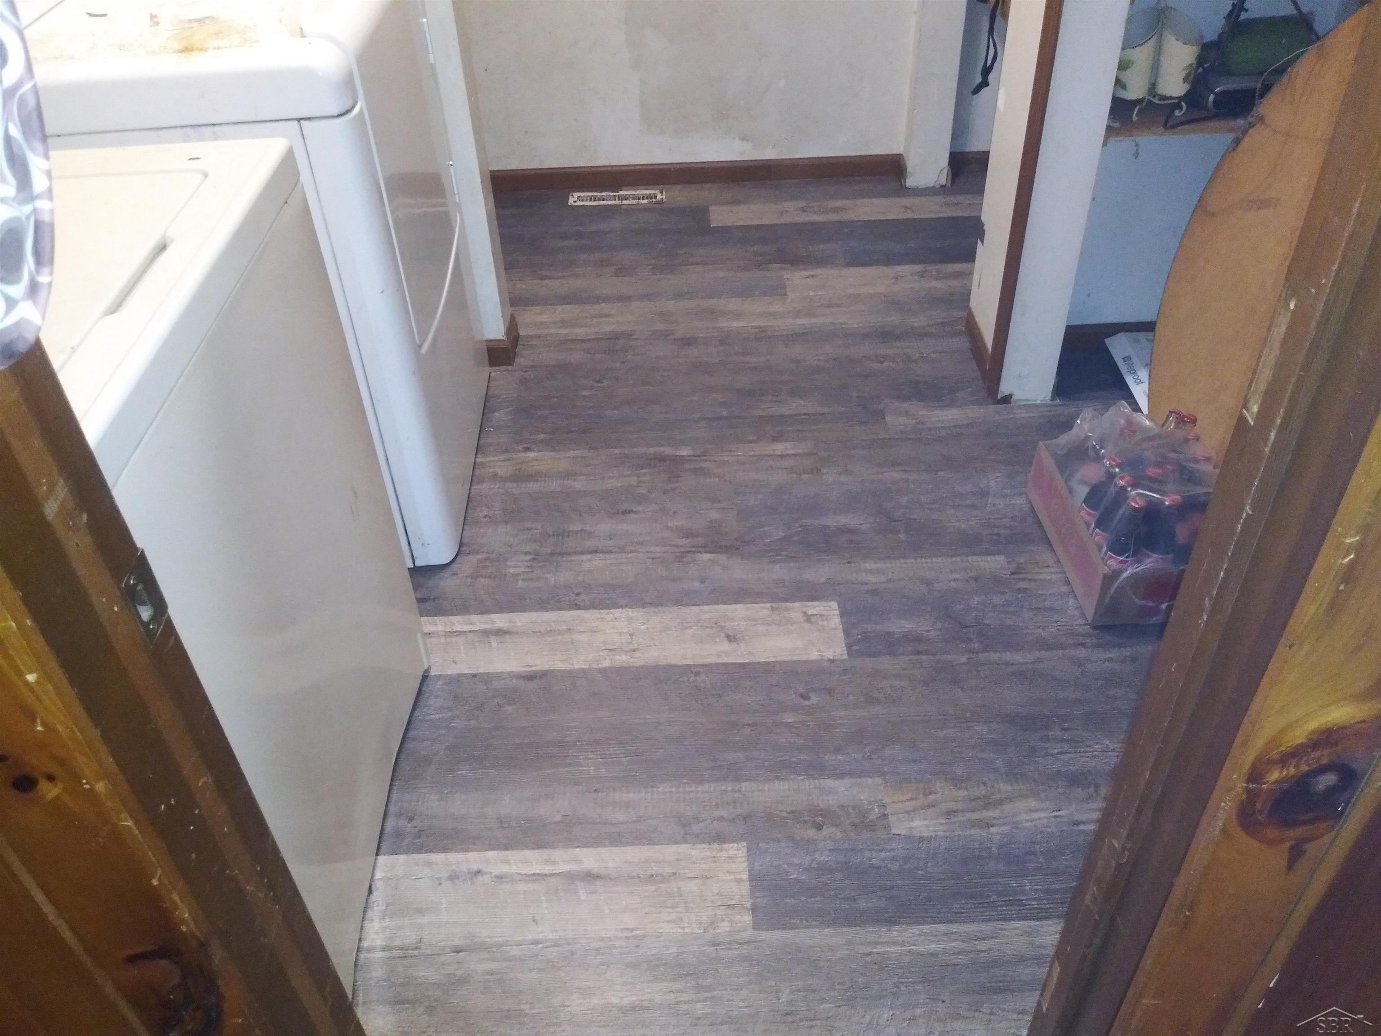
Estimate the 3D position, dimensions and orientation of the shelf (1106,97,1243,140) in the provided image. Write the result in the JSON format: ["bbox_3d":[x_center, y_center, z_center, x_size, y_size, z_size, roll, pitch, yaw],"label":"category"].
[{"bbox_3d":[1.041,-0.812,2.154,0.473,0.022,0.206,-2,40,0],"label":"shelf"}]

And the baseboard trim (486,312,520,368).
[{"bbox_3d":[-0.472,-0.447,2.658,0.072,0.083,0.149,-2,40,0],"label":"baseboard trim"}]

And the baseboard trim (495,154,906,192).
[{"bbox_3d":[0.017,-1.094,3.421,1.330,0.070,0.017,-2,40,0],"label":"baseboard trim"}]

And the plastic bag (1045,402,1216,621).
[{"bbox_3d":[0.823,-0.031,1.966,0.252,0.242,0.368,-2,40,0],"label":"plastic bag"}]

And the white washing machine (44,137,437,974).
[{"bbox_3d":[-0.790,0.132,1.304,0.675,0.947,0.695,-3,40,-1],"label":"white washing machine"}]

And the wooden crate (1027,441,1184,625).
[{"bbox_3d":[0.822,0.018,2.014,0.257,0.126,0.377,-2,40,0],"label":"wooden crate"}]

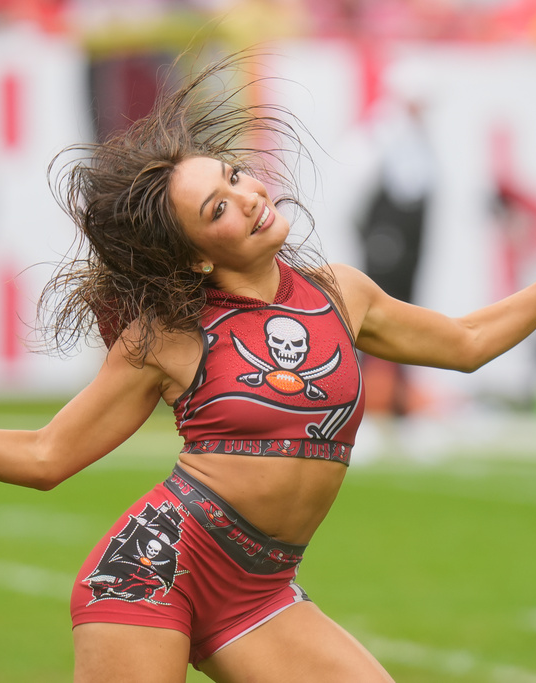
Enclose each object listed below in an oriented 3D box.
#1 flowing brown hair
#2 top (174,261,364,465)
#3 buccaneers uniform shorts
[{"bbox_3d":[-0.120,-0.214,18.050,0.470,0.490,0.360,0,1,-15],"label":"flowing brown hair"},{"bbox_3d":[0.002,0.033,18.000,0.300,0.325,0.240,3,-4,-20],"label":"top"},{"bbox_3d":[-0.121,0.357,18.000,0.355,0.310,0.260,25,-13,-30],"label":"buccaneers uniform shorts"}]

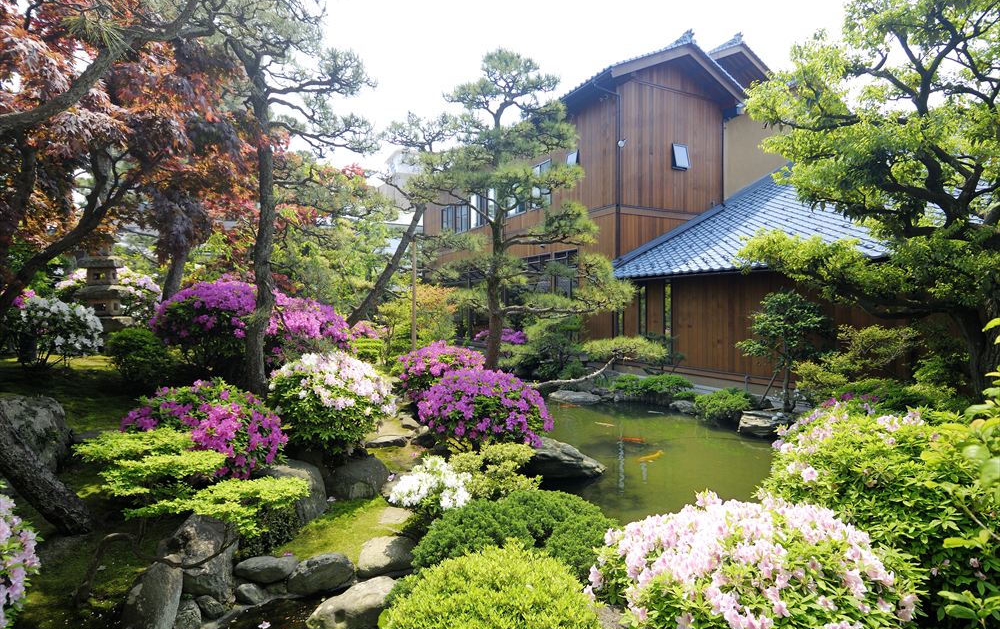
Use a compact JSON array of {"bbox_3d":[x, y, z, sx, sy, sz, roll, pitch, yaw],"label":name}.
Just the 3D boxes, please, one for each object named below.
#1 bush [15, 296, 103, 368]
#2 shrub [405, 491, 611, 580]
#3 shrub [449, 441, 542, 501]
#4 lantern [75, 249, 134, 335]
[{"bbox_3d":[-6.616,0.270,7.500,1.100,1.100,1.050,0,0,-41],"label":"bush"},{"bbox_3d":[0.080,1.410,3.200,1.300,0.550,1.050,0,0,0],"label":"shrub"},{"bbox_3d":[-0.049,1.416,4.500,0.840,0.570,0.750,0,0,-1],"label":"shrub"},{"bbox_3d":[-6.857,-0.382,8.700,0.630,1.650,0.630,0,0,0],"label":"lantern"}]

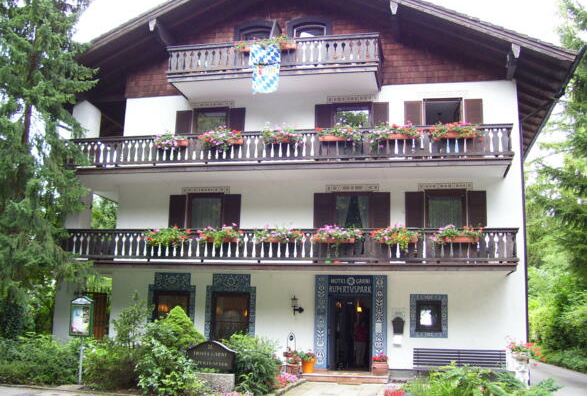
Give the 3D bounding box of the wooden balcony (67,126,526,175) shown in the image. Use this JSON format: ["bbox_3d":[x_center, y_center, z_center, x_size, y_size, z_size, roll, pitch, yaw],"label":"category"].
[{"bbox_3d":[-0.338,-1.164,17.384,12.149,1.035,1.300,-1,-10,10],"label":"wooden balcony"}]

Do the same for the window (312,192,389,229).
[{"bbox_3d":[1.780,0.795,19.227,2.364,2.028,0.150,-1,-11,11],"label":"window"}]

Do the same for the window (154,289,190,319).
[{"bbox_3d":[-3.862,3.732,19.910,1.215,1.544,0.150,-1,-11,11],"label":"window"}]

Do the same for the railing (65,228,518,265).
[{"bbox_3d":[-0.534,1.366,17.718,13.135,1.015,0.250,-1,-11,11],"label":"railing"}]

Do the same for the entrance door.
[{"bbox_3d":[1.704,4.023,18.715,1.270,2.144,0.200,-1,-11,11],"label":"entrance door"}]

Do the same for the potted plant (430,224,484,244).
[{"bbox_3d":[4.320,0.971,16.595,1.359,0.519,0.380,-1,-11,11],"label":"potted plant"}]

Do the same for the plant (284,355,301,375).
[{"bbox_3d":[-0.027,4.447,16.756,0.434,0.518,0.420,1,-10,0],"label":"plant"}]

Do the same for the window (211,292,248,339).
[{"bbox_3d":[-1.975,3.763,19.518,1.182,1.627,0.150,-1,-11,11],"label":"window"}]

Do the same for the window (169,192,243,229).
[{"bbox_3d":[-2.648,0.491,18.589,2.204,1.260,0.180,-1,-10,10],"label":"window"}]

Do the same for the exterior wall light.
[{"bbox_3d":[0.120,2.970,17.398,0.326,0.559,0.440,-1,-10,10],"label":"exterior wall light"}]

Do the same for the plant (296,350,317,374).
[{"bbox_3d":[0.345,4.359,16.651,0.537,0.605,0.480,-1,-10,10],"label":"plant"}]

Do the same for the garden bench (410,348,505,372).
[{"bbox_3d":[4.285,4.349,16.144,2.337,0.817,0.630,-1,-10,10],"label":"garden bench"}]

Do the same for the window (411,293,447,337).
[{"bbox_3d":[3.654,3.183,16.942,0.979,1.131,0.150,-1,-10,10],"label":"window"}]

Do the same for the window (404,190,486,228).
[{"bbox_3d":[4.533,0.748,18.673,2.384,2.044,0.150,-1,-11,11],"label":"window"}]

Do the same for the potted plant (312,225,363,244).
[{"bbox_3d":[1.126,0.938,16.030,1.347,0.501,0.400,-1,-10,10],"label":"potted plant"}]

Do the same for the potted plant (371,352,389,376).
[{"bbox_3d":[2.428,4.672,17.660,0.489,0.628,0.450,-1,-11,11],"label":"potted plant"}]

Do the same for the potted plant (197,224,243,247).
[{"bbox_3d":[-2.101,1.075,17.887,1.341,0.617,0.380,-1,-11,11],"label":"potted plant"}]

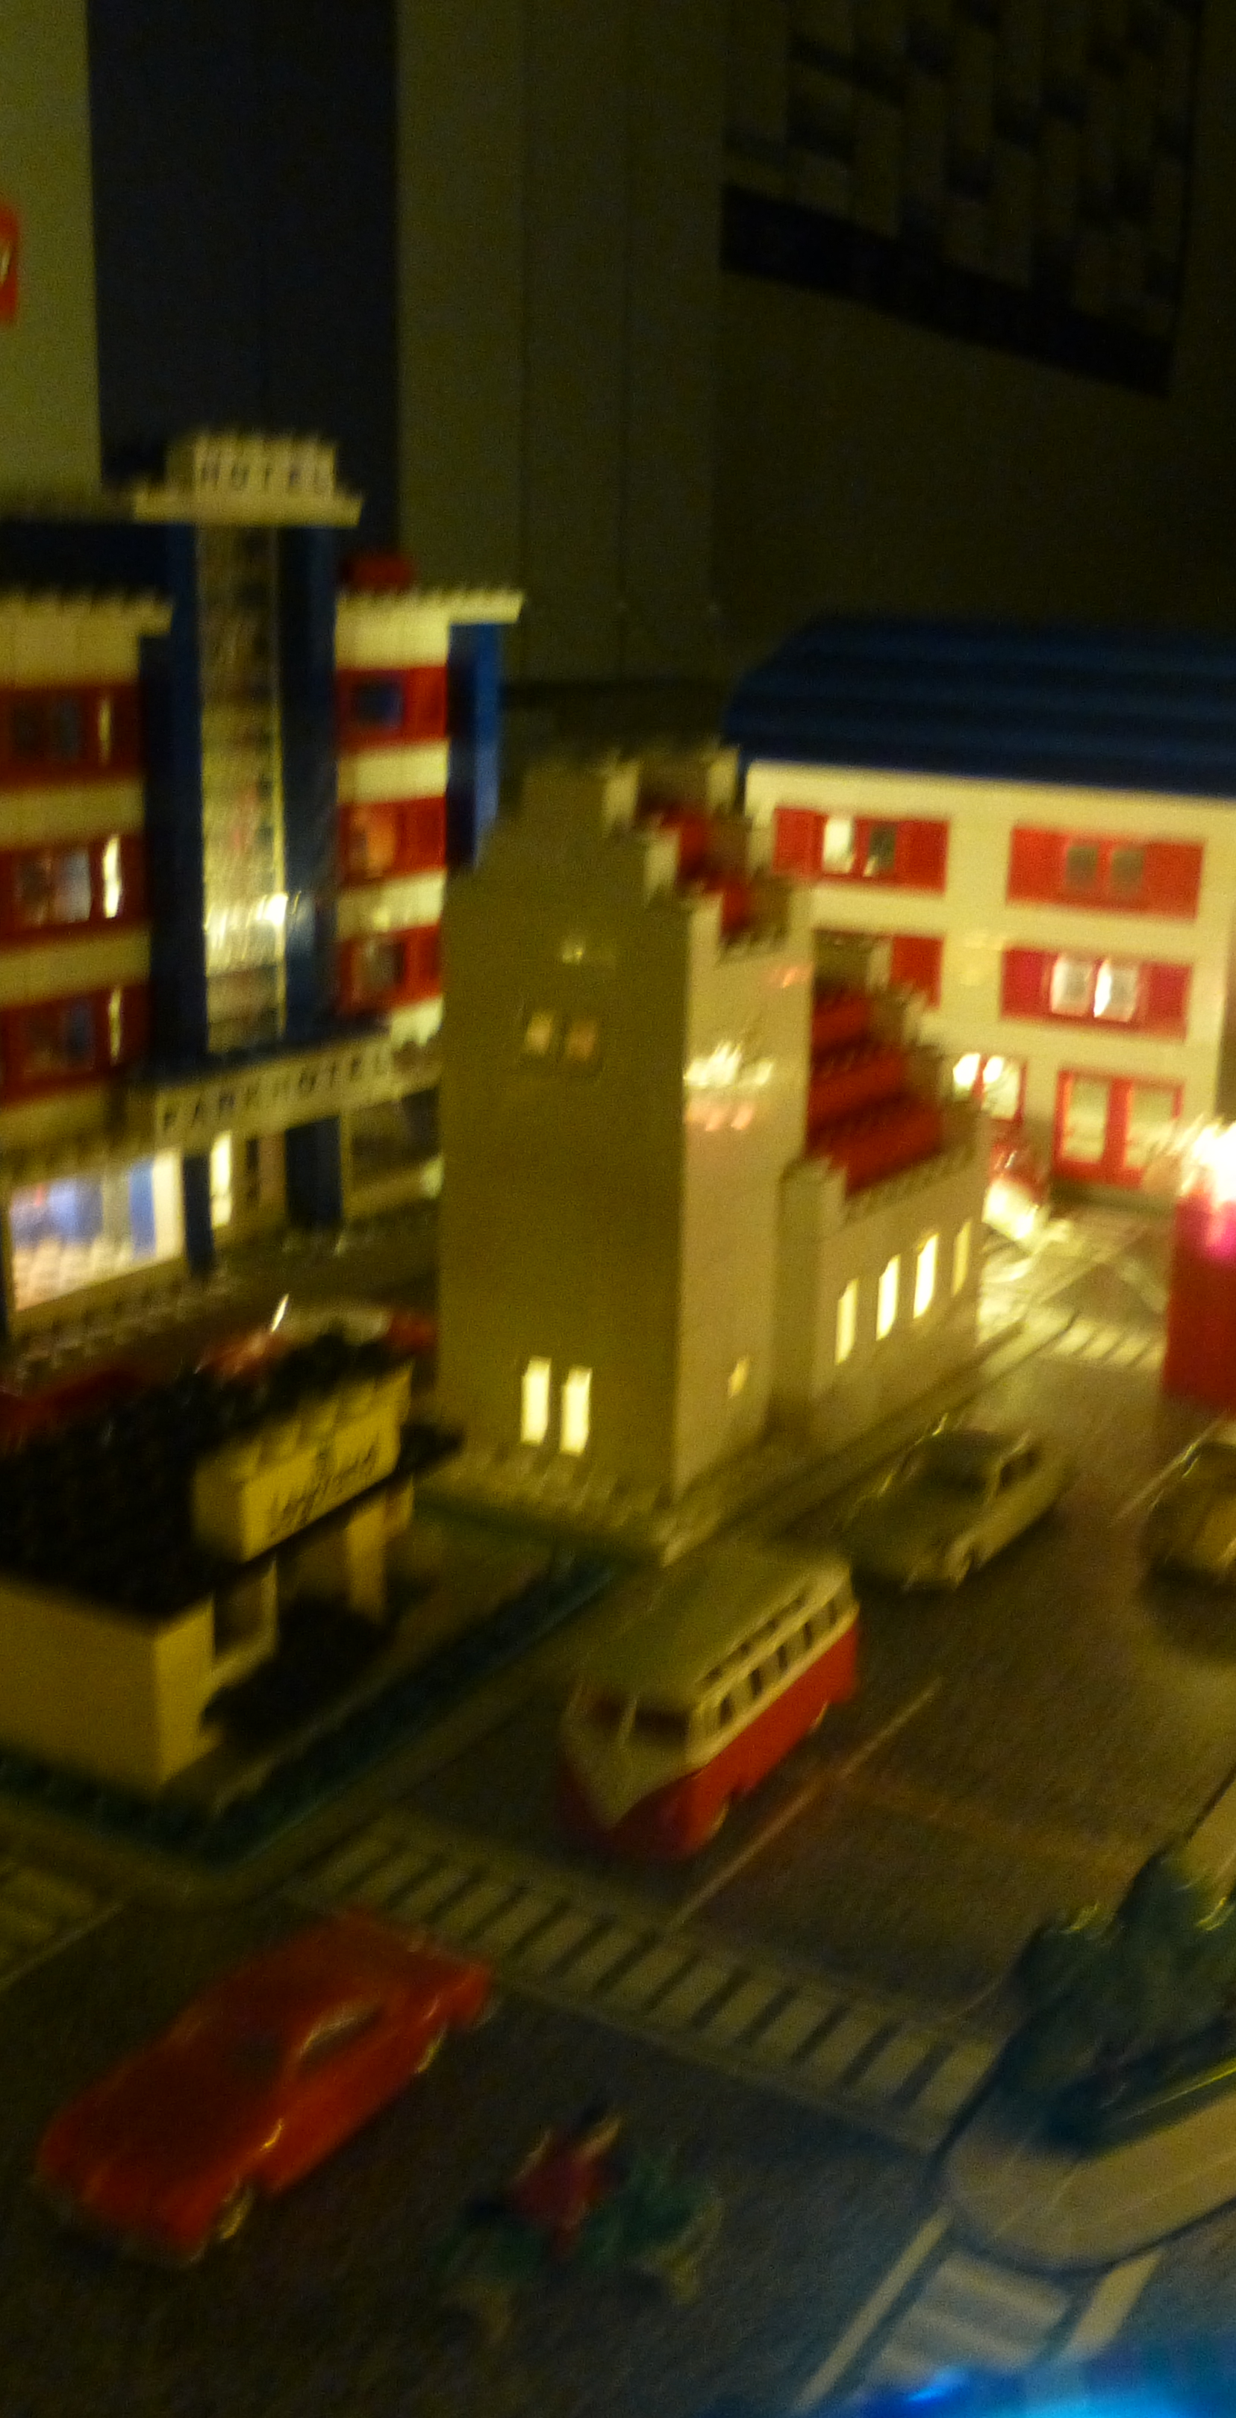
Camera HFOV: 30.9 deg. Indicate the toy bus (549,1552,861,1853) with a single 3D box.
[{"bbox_3d":[0.012,0.063,0.295,0.019,0.022,0.049,11,18,29],"label":"toy bus"}]

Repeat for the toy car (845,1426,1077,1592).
[{"bbox_3d":[0.059,0.046,0.374,0.019,0.016,0.051,11,18,29],"label":"toy car"}]

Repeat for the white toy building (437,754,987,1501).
[{"bbox_3d":[0.018,-0.023,0.415,0.064,0.118,0.106,11,18,29],"label":"white toy building"}]

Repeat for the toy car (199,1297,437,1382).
[{"bbox_3d":[-0.058,0.026,0.431,0.019,0.017,0.050,11,18,29],"label":"toy car"}]

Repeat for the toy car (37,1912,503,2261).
[{"bbox_3d":[-0.034,0.084,0.227,0.018,0.015,0.048,11,18,31],"label":"toy car"}]

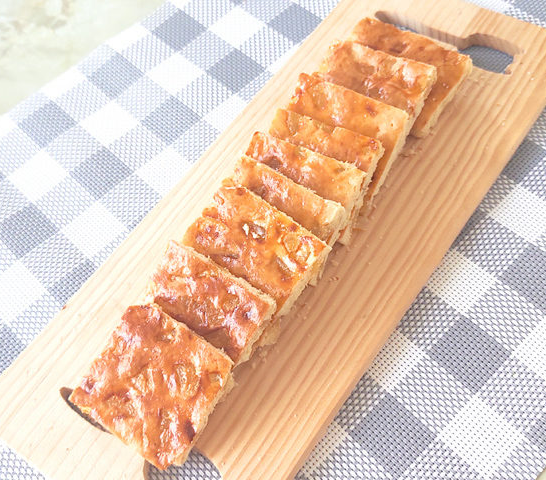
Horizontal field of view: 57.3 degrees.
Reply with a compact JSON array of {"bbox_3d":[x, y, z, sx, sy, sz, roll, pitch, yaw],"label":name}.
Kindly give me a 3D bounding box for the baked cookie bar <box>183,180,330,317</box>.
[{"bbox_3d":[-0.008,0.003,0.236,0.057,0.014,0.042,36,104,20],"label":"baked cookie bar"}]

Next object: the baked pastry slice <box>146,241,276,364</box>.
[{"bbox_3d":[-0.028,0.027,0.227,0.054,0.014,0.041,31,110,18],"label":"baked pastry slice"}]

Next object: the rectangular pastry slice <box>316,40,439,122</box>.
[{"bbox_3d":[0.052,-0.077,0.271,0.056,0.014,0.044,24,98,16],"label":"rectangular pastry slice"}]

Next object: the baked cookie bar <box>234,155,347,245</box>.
[{"bbox_3d":[0.002,-0.008,0.241,0.056,0.014,0.044,28,104,17],"label":"baked cookie bar"}]

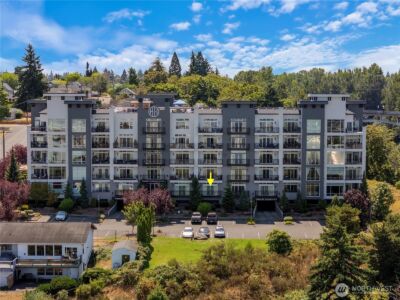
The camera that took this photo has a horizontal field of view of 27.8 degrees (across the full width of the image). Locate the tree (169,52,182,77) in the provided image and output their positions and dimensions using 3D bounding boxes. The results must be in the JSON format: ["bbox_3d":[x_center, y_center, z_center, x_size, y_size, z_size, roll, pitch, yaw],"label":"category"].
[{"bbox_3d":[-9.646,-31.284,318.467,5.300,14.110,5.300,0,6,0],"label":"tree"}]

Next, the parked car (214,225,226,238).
[{"bbox_3d":[3.385,13.375,134.395,1.820,1.600,4.600,0,5,2],"label":"parked car"}]

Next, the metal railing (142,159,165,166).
[{"bbox_3d":[-9.132,2.570,161.811,4.380,1.260,0.800,0,5,0],"label":"metal railing"}]

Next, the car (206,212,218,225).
[{"bbox_3d":[2.336,12.189,146.534,1.920,1.770,4.800,0,5,2],"label":"car"}]

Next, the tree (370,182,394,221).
[{"bbox_3d":[33.300,9.514,148.000,4.400,7.000,4.400,0,5,2],"label":"tree"}]

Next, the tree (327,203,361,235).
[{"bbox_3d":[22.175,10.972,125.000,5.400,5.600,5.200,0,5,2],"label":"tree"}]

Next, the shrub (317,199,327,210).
[{"bbox_3d":[23.432,10.511,156.000,1.900,2.200,1.900,0,5,0],"label":"shrub"}]

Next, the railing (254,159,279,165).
[{"bbox_3d":[13.038,2.432,157.411,4.700,1.070,0.120,0,5,2],"label":"railing"}]

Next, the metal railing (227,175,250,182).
[{"bbox_3d":[7.582,5.619,157.261,4.400,1.150,1.000,0,5,2],"label":"metal railing"}]

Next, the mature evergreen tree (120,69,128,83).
[{"bbox_3d":[-39.049,-37.234,418.369,4.300,8.760,4.300,0,6,0],"label":"mature evergreen tree"}]

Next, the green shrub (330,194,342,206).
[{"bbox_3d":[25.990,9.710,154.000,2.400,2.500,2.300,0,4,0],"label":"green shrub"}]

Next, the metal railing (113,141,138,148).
[{"bbox_3d":[-14.448,-0.879,157.929,4.850,1.070,0.120,0,5,2],"label":"metal railing"}]

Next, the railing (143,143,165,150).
[{"bbox_3d":[-9.116,-0.619,161.537,4.370,1.280,0.800,0,5,0],"label":"railing"}]

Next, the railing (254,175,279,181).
[{"bbox_3d":[13.215,5.523,159.550,4.700,1.150,0.150,0,6,0],"label":"railing"}]

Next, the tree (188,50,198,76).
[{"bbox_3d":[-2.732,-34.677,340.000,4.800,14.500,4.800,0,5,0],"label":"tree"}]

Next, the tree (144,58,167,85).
[{"bbox_3d":[-17.209,-30.461,320.000,9.300,11.800,9.000,0,5,0],"label":"tree"}]

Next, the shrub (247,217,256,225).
[{"bbox_3d":[9.464,13.095,149.345,1.600,1.160,1.500,0,6,0],"label":"shrub"}]

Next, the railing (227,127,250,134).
[{"bbox_3d":[7.775,-3.748,161.269,4.590,1.240,0.800,0,5,0],"label":"railing"}]

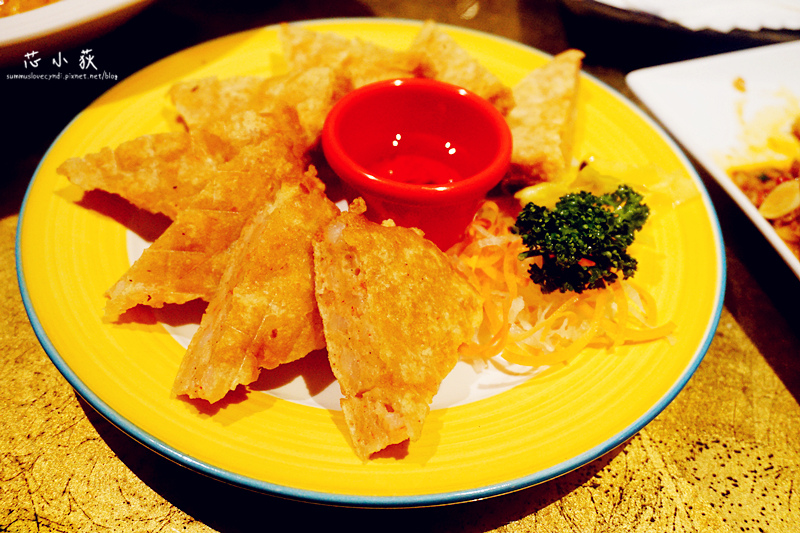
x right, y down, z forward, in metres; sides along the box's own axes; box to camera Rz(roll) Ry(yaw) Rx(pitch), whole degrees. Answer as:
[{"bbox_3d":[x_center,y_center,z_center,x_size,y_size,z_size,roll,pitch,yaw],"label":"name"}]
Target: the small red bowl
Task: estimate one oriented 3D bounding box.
[{"bbox_3d":[0.007,-0.041,0.373,0.077,0.041,0.077,2,45,-2],"label":"small red bowl"}]

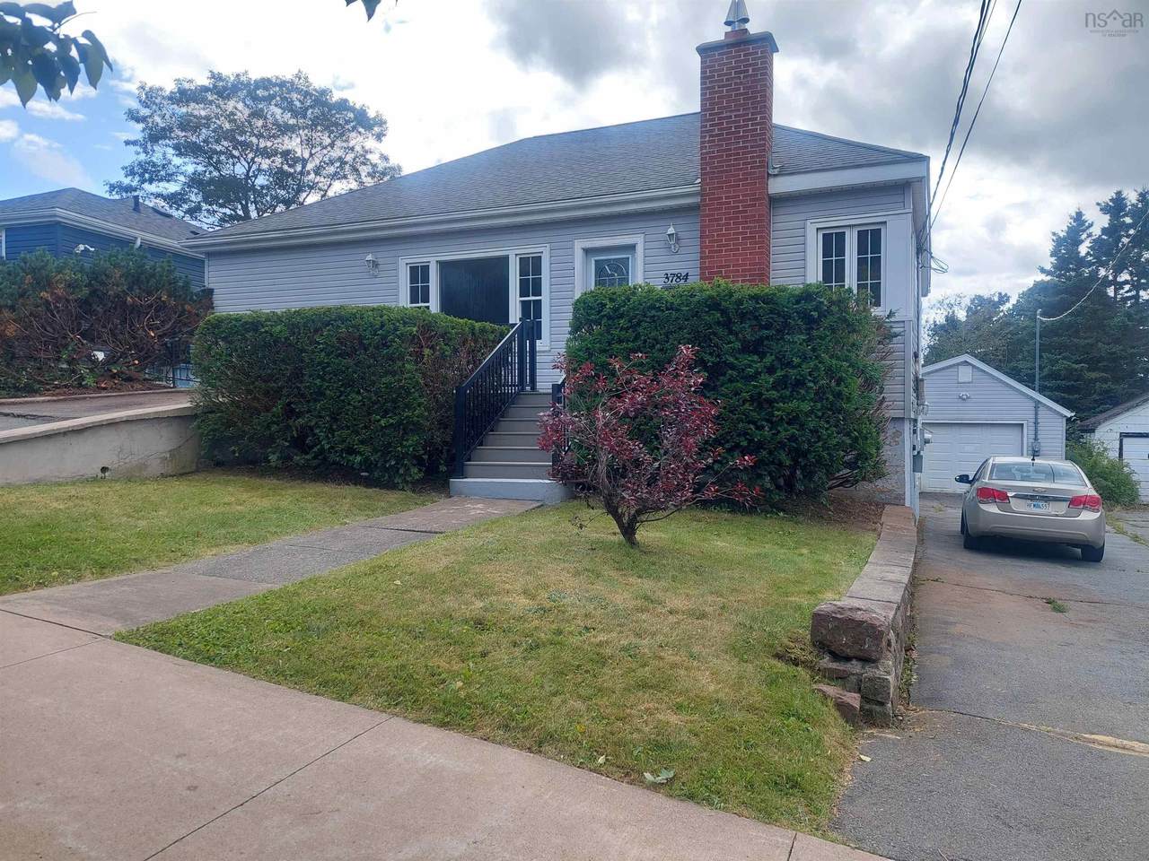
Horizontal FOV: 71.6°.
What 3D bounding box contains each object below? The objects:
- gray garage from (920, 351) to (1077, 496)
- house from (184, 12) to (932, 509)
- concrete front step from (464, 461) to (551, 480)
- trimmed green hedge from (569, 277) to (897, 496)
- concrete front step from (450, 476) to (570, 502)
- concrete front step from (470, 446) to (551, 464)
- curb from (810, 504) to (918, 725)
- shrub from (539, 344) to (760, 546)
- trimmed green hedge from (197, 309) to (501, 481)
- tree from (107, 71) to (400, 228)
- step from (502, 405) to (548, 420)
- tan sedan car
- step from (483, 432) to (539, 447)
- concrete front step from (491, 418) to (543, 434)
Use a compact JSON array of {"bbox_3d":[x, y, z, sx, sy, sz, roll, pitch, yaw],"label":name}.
[{"bbox_3d":[12.541,-0.273,26.102,5.380,4.060,6.600,0,1,22],"label":"gray garage"},{"bbox_3d":[0.430,-2.500,15.680,11.800,6.850,9.000,0,0,23],"label":"house"},{"bbox_3d":[-0.674,0.482,9.615,1.330,0.178,0.290,0,1,22],"label":"concrete front step"},{"bbox_3d":[1.767,-0.358,9.177,3.280,2.290,1.850,0,1,22],"label":"trimmed green hedge"},{"bbox_3d":[-0.714,0.683,9.278,1.410,0.225,0.470,0,1,22],"label":"concrete front step"},{"bbox_3d":[-0.577,0.303,9.854,1.330,0.179,0.290,0,1,22],"label":"concrete front step"},{"bbox_3d":[2.733,1.245,7.058,0.390,0.620,6.100,0,1,24],"label":"curb"},{"bbox_3d":[0.670,0.130,7.100,1.900,1.800,1.750,0,0,0],"label":"shrub"},{"bbox_3d":[-3.156,-0.437,11.246,3.620,2.230,2.300,0,1,22],"label":"trimmed green hedge"},{"bbox_3d":[-12.500,-6.900,31.000,11.300,14.200,10.800,0,0,0],"label":"tree"},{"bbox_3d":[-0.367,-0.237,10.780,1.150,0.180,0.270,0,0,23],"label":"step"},{"bbox_3d":[7.420,1.160,13.200,1.830,1.470,4.600,2,-1,24],"label":"tan sedan car"},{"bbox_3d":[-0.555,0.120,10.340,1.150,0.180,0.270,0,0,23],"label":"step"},{"bbox_3d":[-0.461,-0.058,10.560,1.150,0.180,0.270,0,0,23],"label":"concrete front step"}]

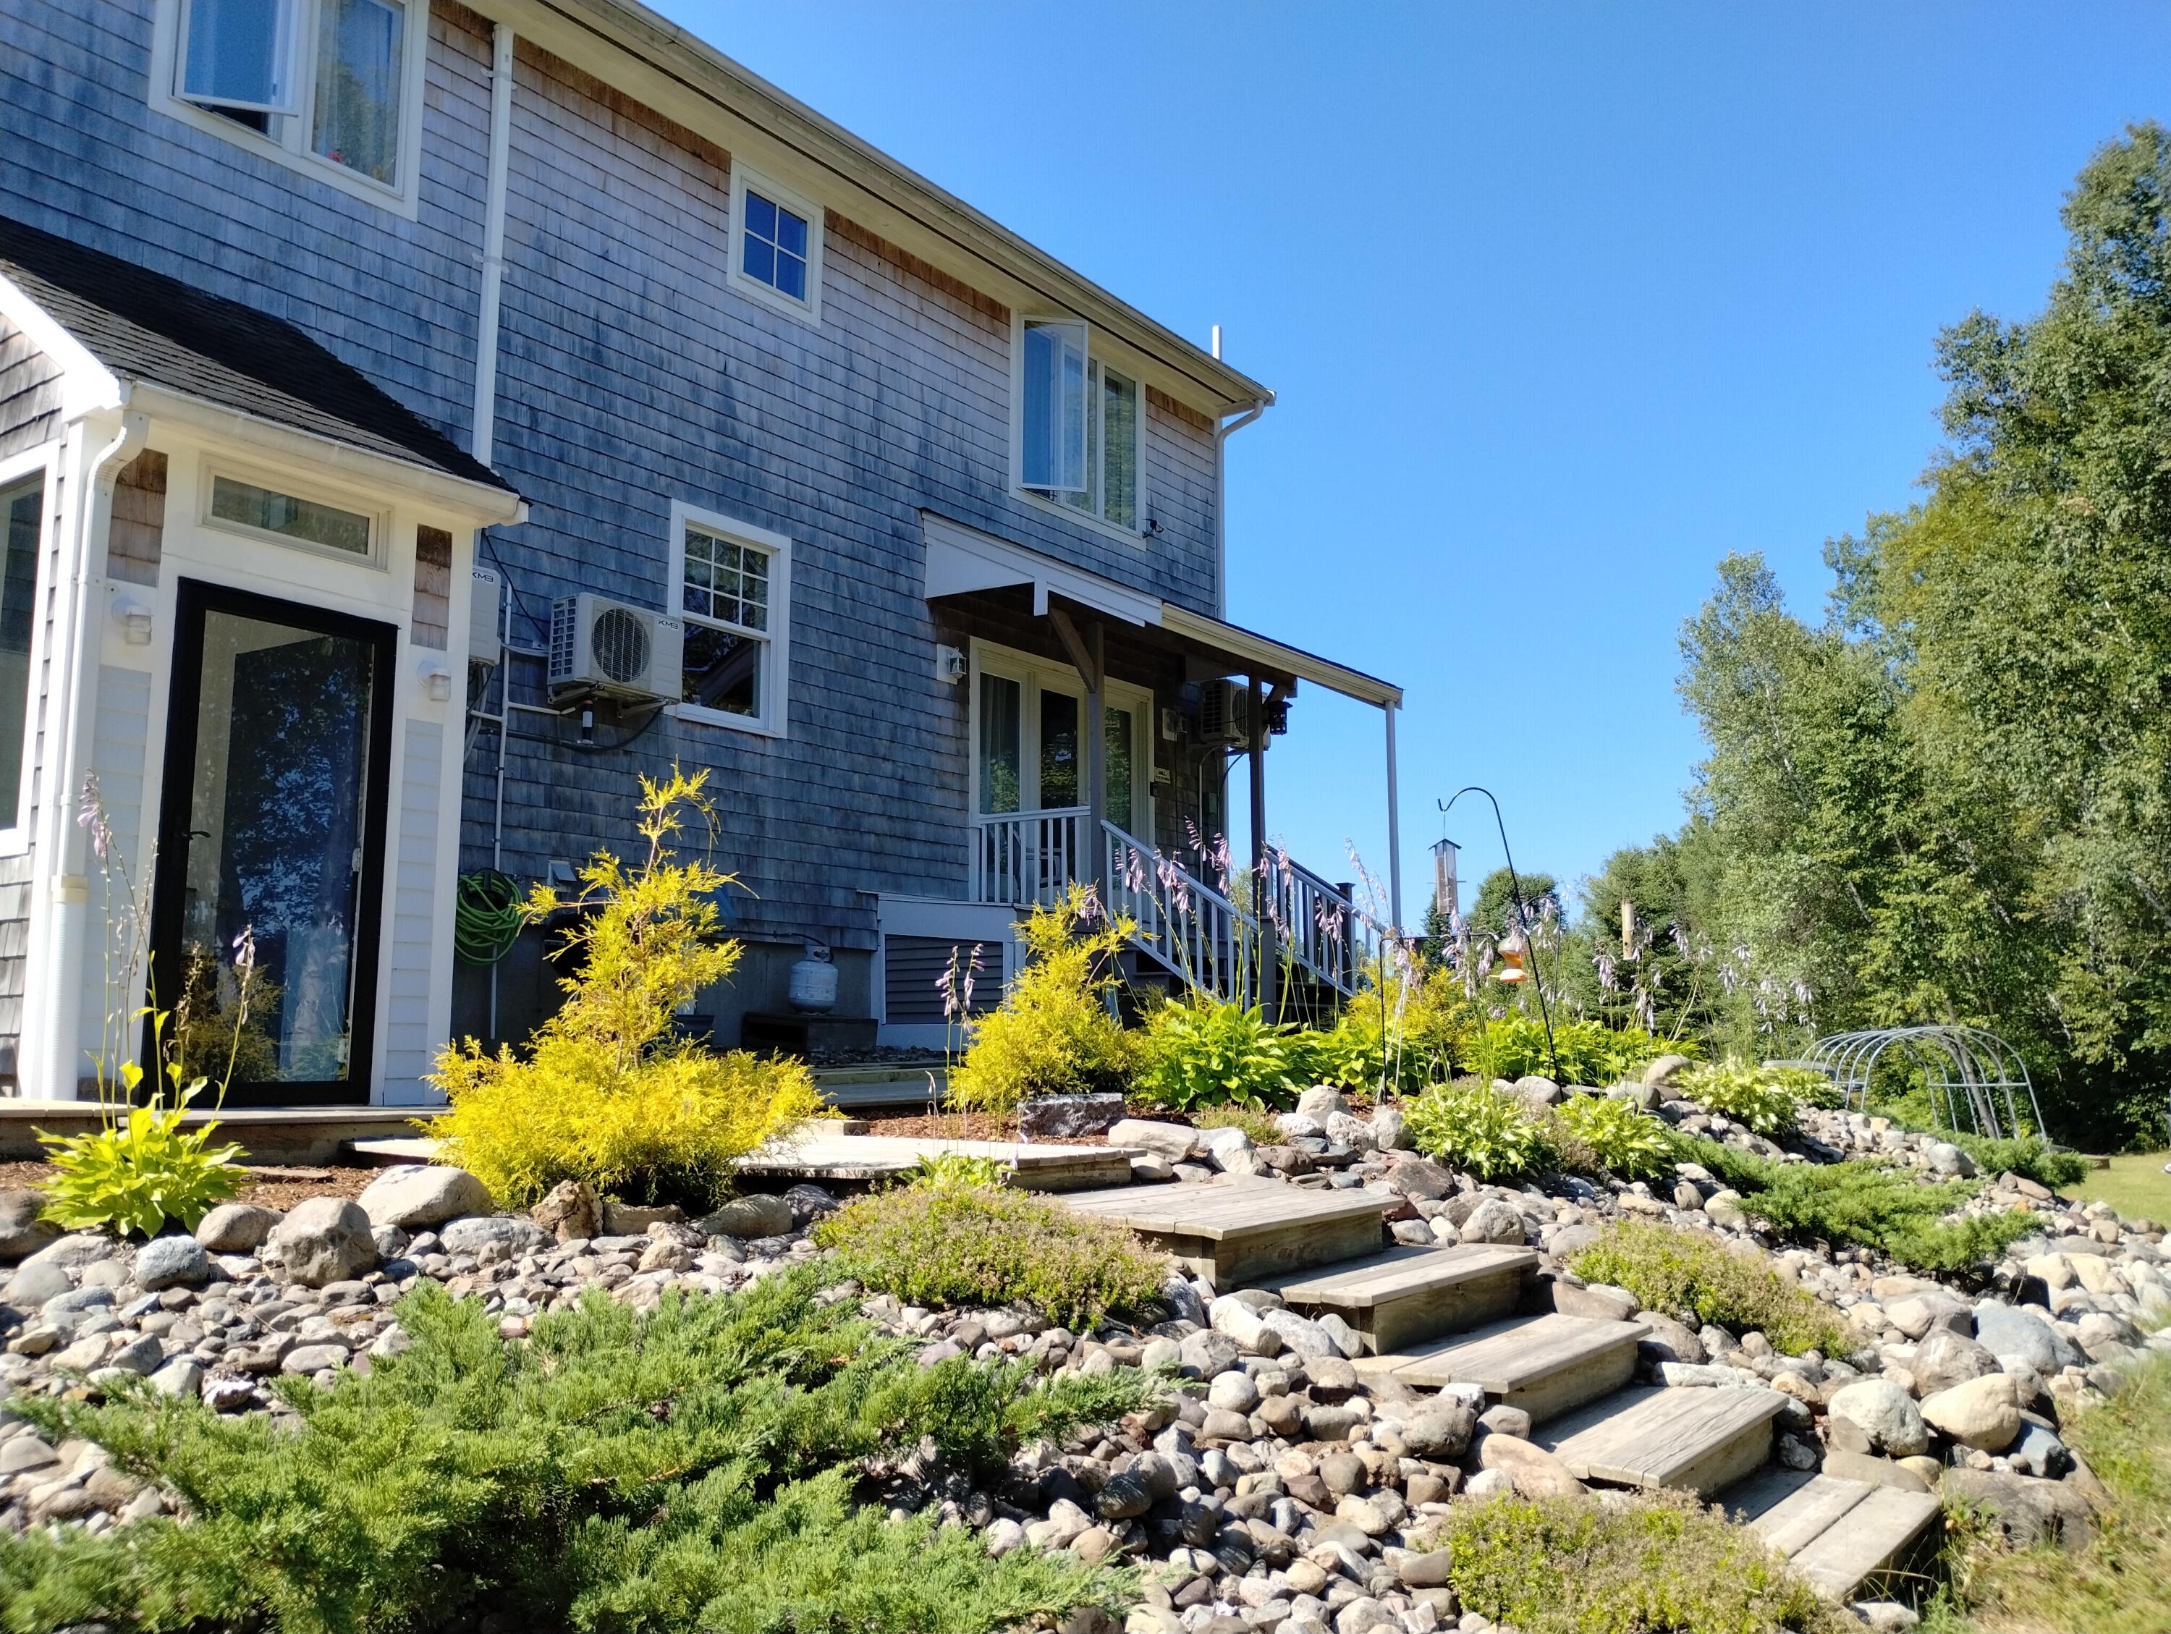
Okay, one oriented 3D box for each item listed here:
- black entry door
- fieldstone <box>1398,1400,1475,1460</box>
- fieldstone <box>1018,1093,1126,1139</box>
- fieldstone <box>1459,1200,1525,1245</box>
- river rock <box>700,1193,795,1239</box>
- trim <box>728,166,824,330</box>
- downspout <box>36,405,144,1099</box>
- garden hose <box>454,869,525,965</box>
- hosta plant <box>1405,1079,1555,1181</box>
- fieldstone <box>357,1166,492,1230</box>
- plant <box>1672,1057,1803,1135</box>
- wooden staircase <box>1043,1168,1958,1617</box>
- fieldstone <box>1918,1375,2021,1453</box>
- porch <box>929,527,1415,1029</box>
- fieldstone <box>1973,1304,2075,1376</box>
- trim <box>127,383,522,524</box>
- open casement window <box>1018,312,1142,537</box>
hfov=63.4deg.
[{"bbox_3d":[-3.305,0.134,7.177,0.060,2.060,0.945,-6,-10,35],"label":"black entry door"},{"bbox_3d":[0.719,1.256,3.600,0.150,0.118,0.125,-2,-8,11],"label":"fieldstone"},{"bbox_3d":[-0.064,1.516,8.900,0.540,0.210,0.320,0,-9,0],"label":"fieldstone"},{"bbox_3d":[1.155,1.158,5.000,0.190,0.140,0.165,-2,-8,13],"label":"fieldstone"},{"bbox_3d":[-0.791,0.934,4.100,0.230,0.115,0.170,1,-8,-11],"label":"river rock"},{"bbox_3d":[-2.146,-3.991,12.280,0.100,0.910,0.860,-7,-11,36],"label":"trim"},{"bbox_3d":[-3.666,-0.253,6.514,0.300,2.570,0.140,-7,-11,36],"label":"downspout"},{"bbox_3d":[-3.372,0.556,9.783,0.190,0.530,0.440,-7,-11,36],"label":"garden hose"},{"bbox_3d":[1.323,1.053,5.900,0.500,0.330,0.480,-2,-8,12],"label":"hosta plant"},{"bbox_3d":[-1.785,1.031,4.750,0.350,0.165,0.260,3,-9,-20],"label":"fieldstone"},{"bbox_3d":[3.153,1.353,8.500,0.600,0.360,0.570,-3,-9,20],"label":"plant"},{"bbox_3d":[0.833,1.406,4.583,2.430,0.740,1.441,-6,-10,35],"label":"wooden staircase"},{"bbox_3d":[2.419,1.626,4.800,0.265,0.185,0.230,-4,-9,26],"label":"fieldstone"},{"bbox_3d":[0.913,-0.168,13.874,2.500,4.080,3.820,-6,-9,35],"label":"porch"},{"bbox_3d":[2.886,1.595,5.400,0.300,0.195,0.250,-5,-10,27],"label":"fieldstone"},{"bbox_3d":[-3.108,-1.481,7.294,0.140,0.130,1.700,-7,-11,36],"label":"trim"},{"bbox_3d":[0.117,-3.307,14.988,0.420,1.450,1.680,-7,-11,36],"label":"open casement window"}]

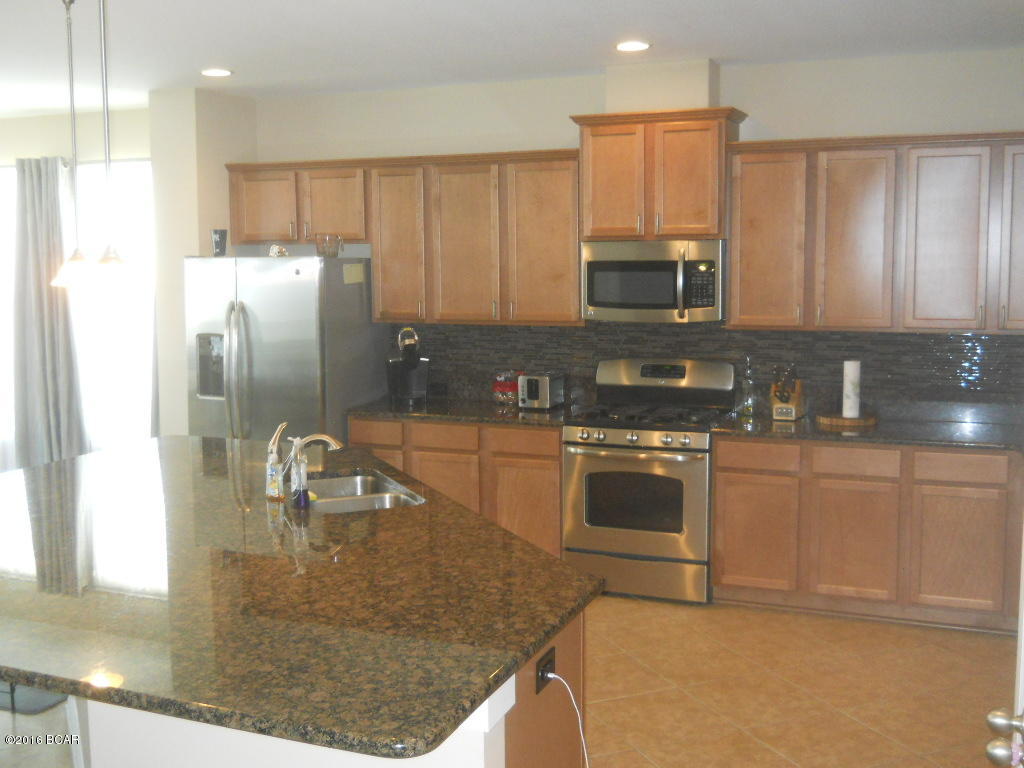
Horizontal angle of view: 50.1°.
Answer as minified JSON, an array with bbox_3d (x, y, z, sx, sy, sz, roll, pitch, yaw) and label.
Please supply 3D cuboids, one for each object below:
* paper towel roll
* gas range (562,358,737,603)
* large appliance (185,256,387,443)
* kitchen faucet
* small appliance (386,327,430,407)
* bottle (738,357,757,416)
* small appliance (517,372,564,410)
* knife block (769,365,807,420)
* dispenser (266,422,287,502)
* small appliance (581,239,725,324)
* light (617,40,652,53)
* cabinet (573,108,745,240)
[{"bbox_3d":[1.742,0.026,5.616,0.091,0.286,0.091,2,7,21],"label":"paper towel roll"},{"bbox_3d":[0.723,0.484,5.779,0.760,1.190,0.680,2,7,21],"label":"gas range"},{"bbox_3d":[-1.281,0.138,6.398,0.895,1.755,0.850,2,7,21],"label":"large appliance"},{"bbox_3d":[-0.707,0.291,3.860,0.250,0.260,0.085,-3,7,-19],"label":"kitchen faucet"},{"bbox_3d":[-0.612,-0.114,6.476,0.225,0.440,0.310,0,7,4],"label":"small appliance"},{"bbox_3d":[1.246,0.007,5.777,0.074,0.322,0.070,2,7,21],"label":"bottle"},{"bbox_3d":[0.164,0.038,6.165,0.180,0.182,0.245,2,7,21],"label":"small appliance"},{"bbox_3d":[1.460,0.034,5.769,0.118,0.285,0.195,4,8,33],"label":"knife block"},{"bbox_3d":[-0.841,0.286,3.904,0.068,0.260,0.055,0,7,0],"label":"dispenser"},{"bbox_3d":[0.772,-0.547,5.811,0.755,0.418,0.405,2,7,21],"label":"small appliance"},{"bbox_3d":[0.578,-1.597,5.212,0.164,0.030,0.164,2,7,21],"label":"light"},{"bbox_3d":[0.773,-1.076,5.750,0.840,0.648,0.405,2,7,21],"label":"cabinet"}]

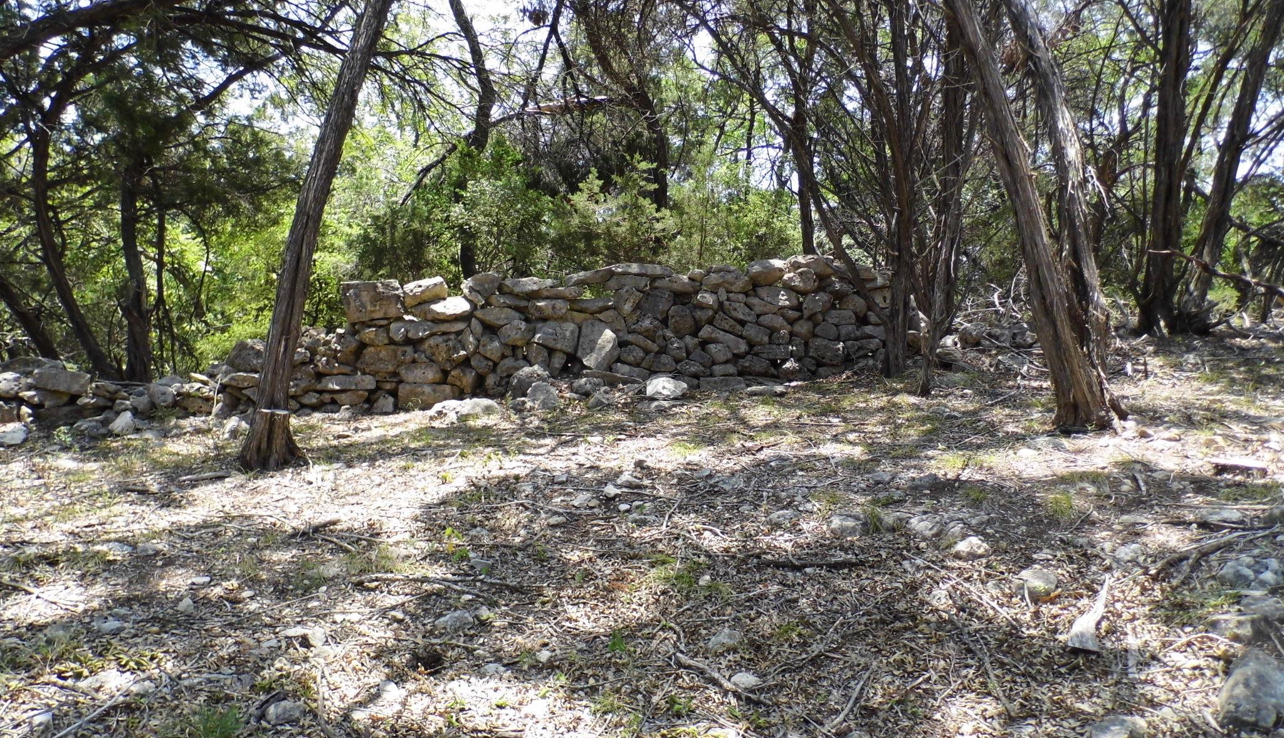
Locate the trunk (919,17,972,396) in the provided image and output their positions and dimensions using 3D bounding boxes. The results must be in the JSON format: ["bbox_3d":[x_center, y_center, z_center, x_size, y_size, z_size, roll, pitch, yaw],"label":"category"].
[{"bbox_3d":[2.622,-1.406,8.000,0.440,3.250,0.380,1,4,18],"label":"trunk"}]

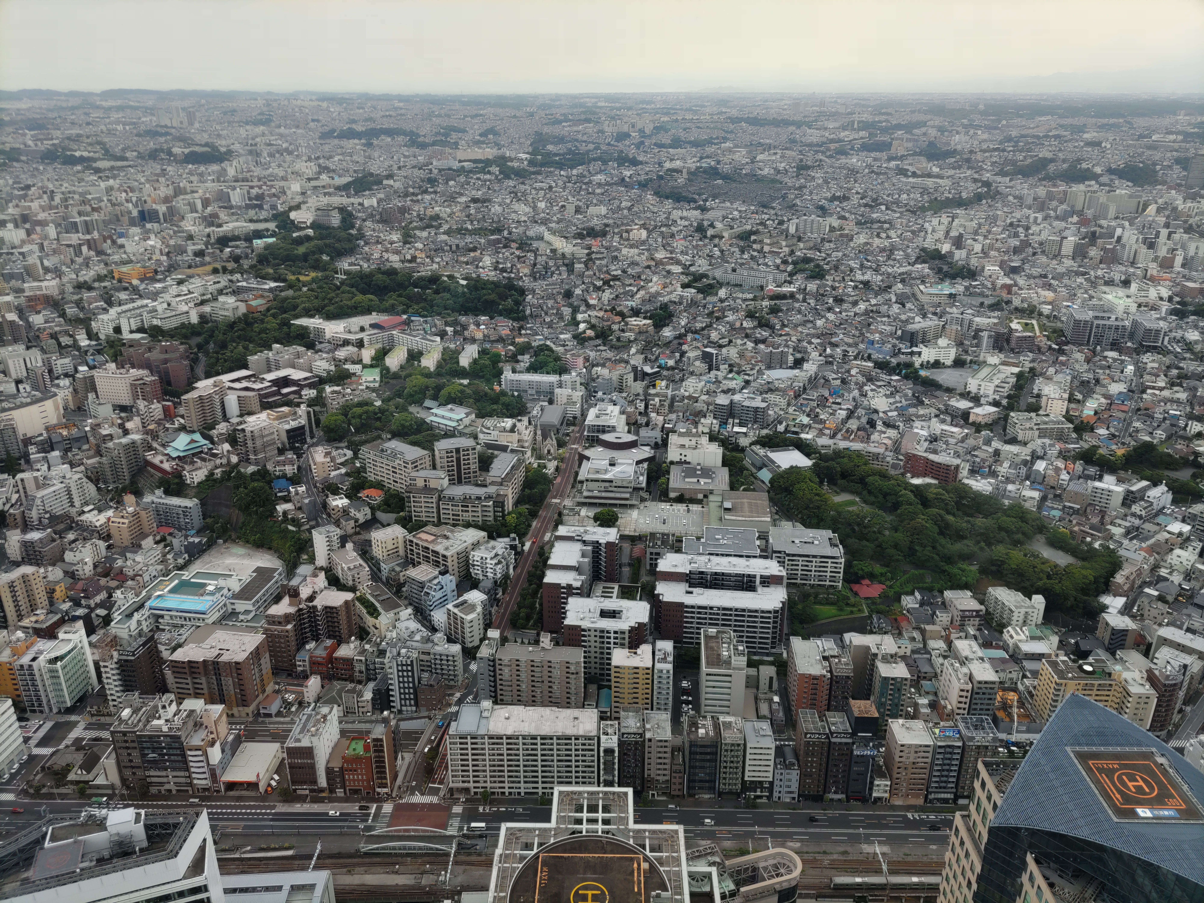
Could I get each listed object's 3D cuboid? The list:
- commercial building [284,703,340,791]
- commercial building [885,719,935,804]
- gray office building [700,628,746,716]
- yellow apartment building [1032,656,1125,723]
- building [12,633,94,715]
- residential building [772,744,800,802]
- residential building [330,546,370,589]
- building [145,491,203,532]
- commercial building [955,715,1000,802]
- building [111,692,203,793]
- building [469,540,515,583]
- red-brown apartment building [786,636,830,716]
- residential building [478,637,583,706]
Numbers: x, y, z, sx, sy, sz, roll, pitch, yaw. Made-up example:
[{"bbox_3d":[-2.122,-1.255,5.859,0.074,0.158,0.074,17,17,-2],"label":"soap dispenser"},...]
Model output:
[{"bbox_3d":[-121.510,125.520,382.520,14.600,30.800,21.500,0,22,0],"label":"commercial building"},{"bbox_3d":[124.070,126.950,369.210,13.600,31.000,14.300,0,22,0],"label":"commercial building"},{"bbox_3d":[56.000,105.020,425.800,18.000,32.000,34.000,1,22,3],"label":"gray office building"},{"bbox_3d":[213.240,111.140,408.510,27.080,33.000,17.010,1,22,3],"label":"yellow apartment building"},{"bbox_3d":[-257.000,104.210,427.780,22.800,29.500,21.500,-1,22,-2],"label":"building"},{"bbox_3d":[75.660,133.390,375.290,9.810,18.500,13.000,1,22,2],"label":"residential building"},{"bbox_3d":[-145.000,67.140,523.740,11.200,13.500,28.000,-16,27,-35],"label":"residential building"},{"bbox_3d":[-277.690,39.250,590.420,35.500,19.000,9.000,7,23,16],"label":"building"},{"bbox_3d":[152.020,127.320,372.630,13.000,34.800,12.800,1,22,2],"label":"commercial building"},{"bbox_3d":[-184.400,122.970,382.570,29.300,35.500,22.500,0,22,1],"label":"building"},{"bbox_3d":[-61.370,62.350,516.540,18.500,15.800,20.500,9,24,20],"label":"building"},{"bbox_3d":[96.800,108.530,428.380,13.800,28.300,27.500,1,22,2],"label":"red-brown apartment building"},{"bbox_3d":[-32.270,104.660,425.310,47.620,33.500,13.500,1,22,3],"label":"residential building"}]

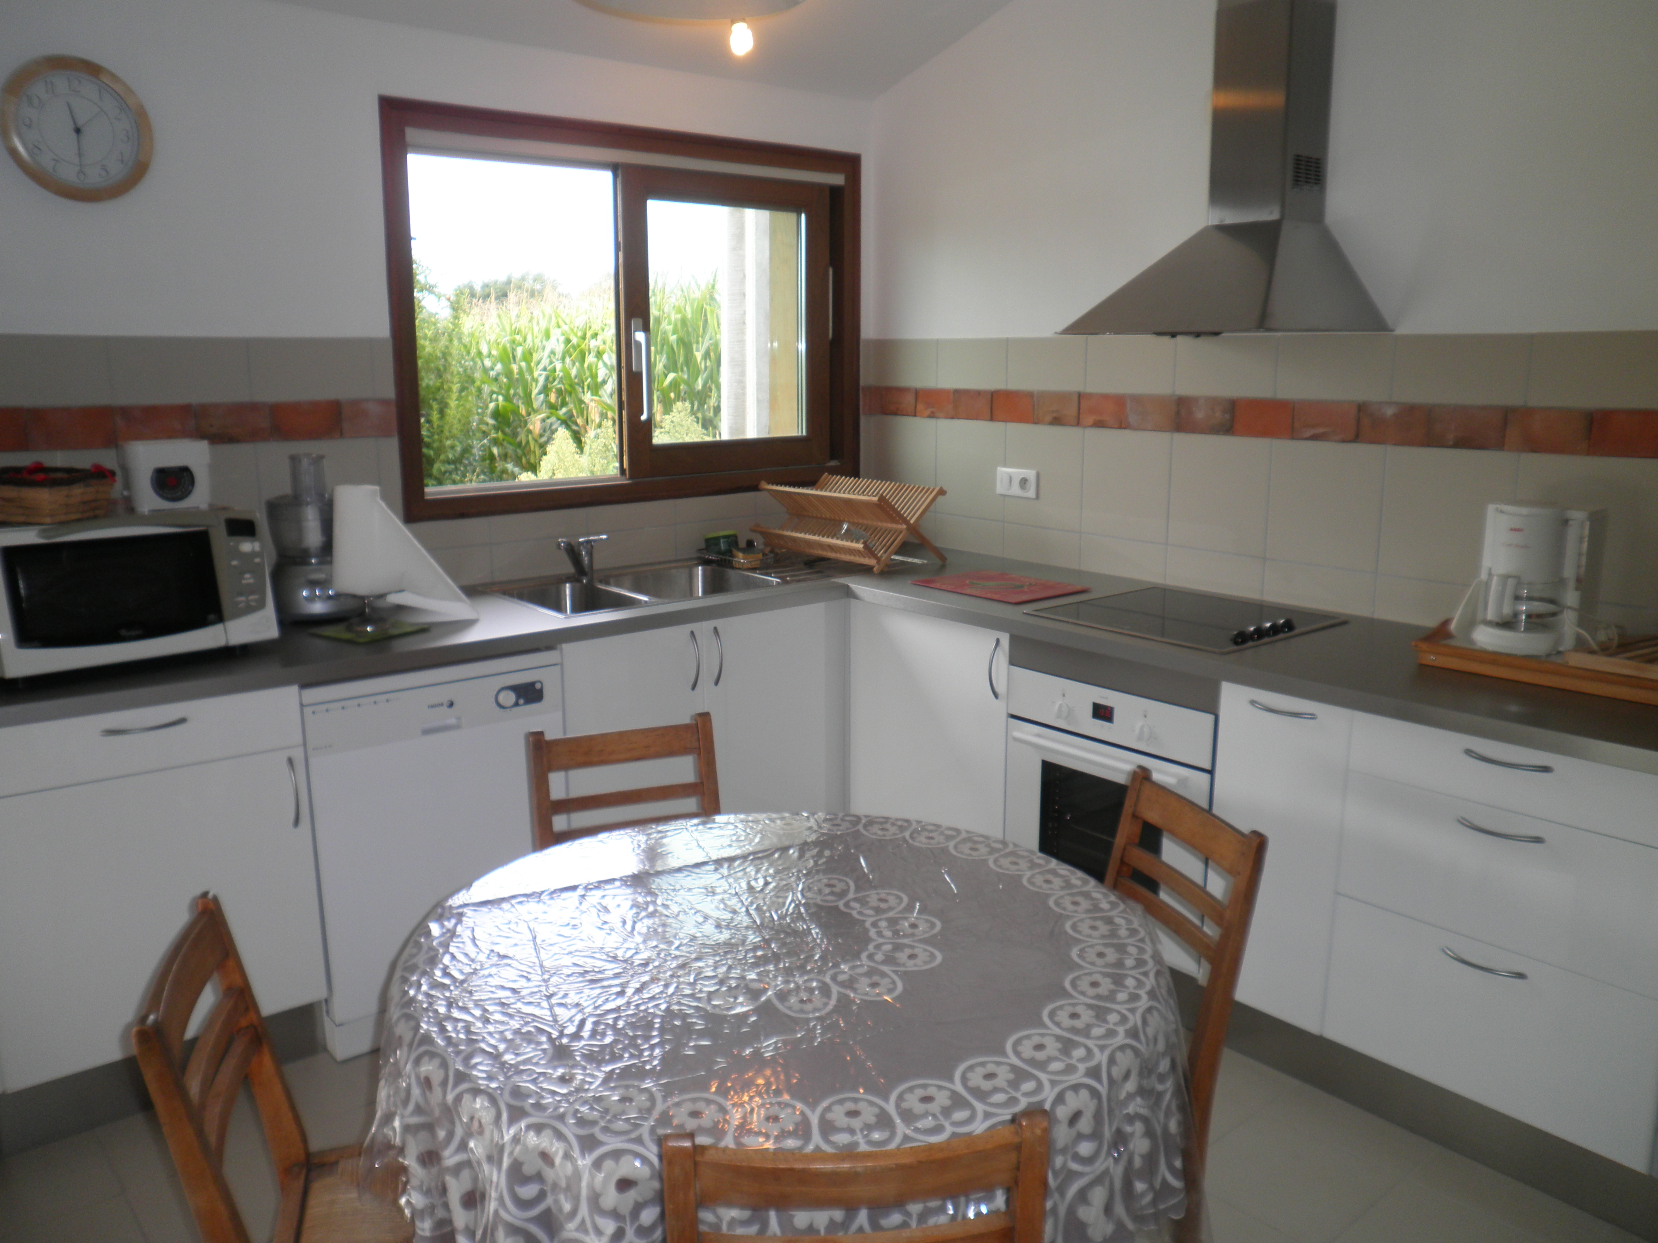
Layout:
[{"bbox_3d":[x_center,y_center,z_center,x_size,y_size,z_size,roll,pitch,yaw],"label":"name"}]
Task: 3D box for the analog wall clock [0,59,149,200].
[{"bbox_3d":[-1.615,-1.062,2.688,0.298,0.302,0.040,-10,15,-39],"label":"analog wall clock"}]

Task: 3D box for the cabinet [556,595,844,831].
[{"bbox_3d":[-0.472,0.342,3.517,0.876,0.806,0.584,-10,15,-39],"label":"cabinet"}]

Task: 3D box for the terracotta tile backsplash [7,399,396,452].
[{"bbox_3d":[-1.461,-0.475,2.981,0.886,0.095,0.020,-10,15,-39],"label":"terracotta tile backsplash"}]

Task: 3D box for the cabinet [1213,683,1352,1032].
[{"bbox_3d":[1.163,0.464,2.849,0.580,0.725,0.298,-10,15,-39],"label":"cabinet"}]

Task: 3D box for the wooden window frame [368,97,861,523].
[{"bbox_3d":[-0.523,-0.903,3.723,1.607,1.076,0.101,-10,15,-39],"label":"wooden window frame"}]

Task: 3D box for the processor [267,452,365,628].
[{"bbox_3d":[-1.282,-0.212,3.081,0.225,0.398,0.225,-7,14,-30],"label":"processor"}]

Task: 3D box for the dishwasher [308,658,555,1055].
[{"bbox_3d":[-1.038,0.472,3.054,0.599,0.846,0.594,-10,15,-39],"label":"dishwasher"}]

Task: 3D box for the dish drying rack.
[{"bbox_3d":[0.070,-0.324,4.055,0.345,0.235,0.530,-10,15,-39],"label":"dish drying rack"}]

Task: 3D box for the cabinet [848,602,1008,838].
[{"bbox_3d":[0.475,0.296,3.639,0.580,0.725,0.610,-10,15,-39],"label":"cabinet"}]

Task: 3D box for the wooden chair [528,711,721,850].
[{"bbox_3d":[-0.308,0.644,2.234,0.403,0.846,0.463,-5,13,-21],"label":"wooden chair"}]

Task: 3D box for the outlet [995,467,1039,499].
[{"bbox_3d":[0.596,-0.441,3.965,0.013,0.083,0.160,-10,15,-39],"label":"outlet"}]

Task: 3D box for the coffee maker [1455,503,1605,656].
[{"bbox_3d":[1.463,-0.092,2.607,0.206,0.297,0.201,-11,16,-43],"label":"coffee maker"}]

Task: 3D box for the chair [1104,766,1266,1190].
[{"bbox_3d":[0.379,0.710,1.995,0.460,0.845,0.410,-3,12,-18],"label":"chair"}]

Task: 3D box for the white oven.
[{"bbox_3d":[0.860,0.430,3.182,0.570,0.622,0.597,-10,15,-39],"label":"white oven"}]

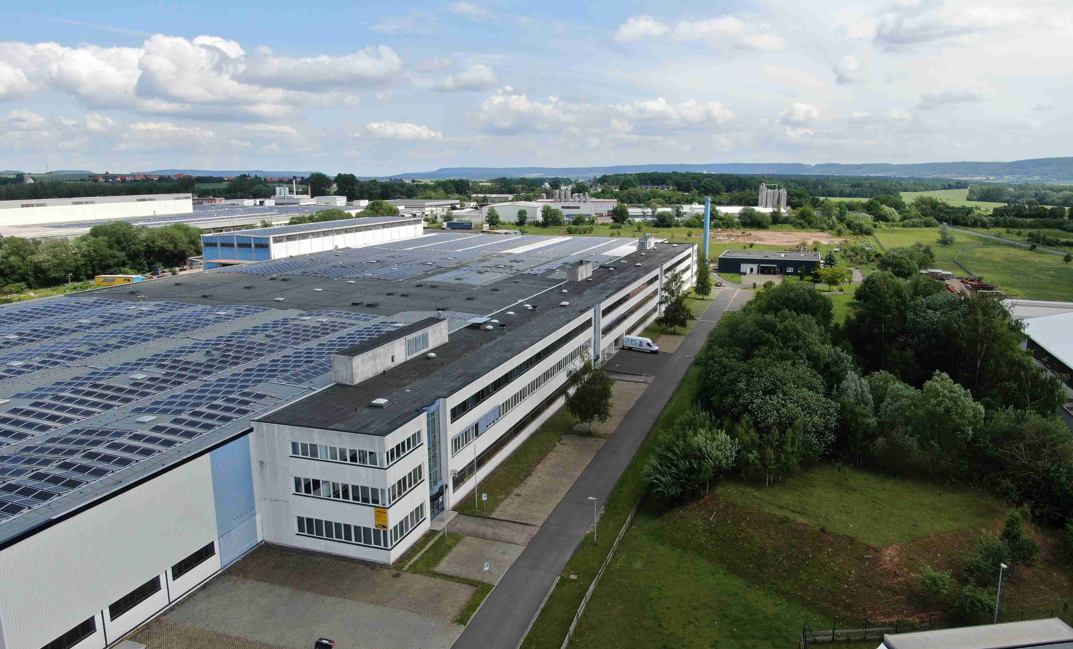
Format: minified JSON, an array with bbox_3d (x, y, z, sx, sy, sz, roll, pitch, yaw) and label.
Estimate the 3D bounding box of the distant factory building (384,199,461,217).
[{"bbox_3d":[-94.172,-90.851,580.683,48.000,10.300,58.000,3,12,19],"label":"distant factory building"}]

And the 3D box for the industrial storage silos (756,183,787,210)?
[{"bbox_3d":[190.329,-99.480,600.307,23.000,28.000,13.000,3,12,19],"label":"industrial storage silos"}]

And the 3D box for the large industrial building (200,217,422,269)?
[{"bbox_3d":[-72.220,-28.684,260.193,24.800,12.200,90.800,3,12,19],"label":"large industrial building"}]

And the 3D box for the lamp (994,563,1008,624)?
[{"bbox_3d":[35.238,21.246,56.539,0.220,6.300,0.700,-2,11,-8],"label":"lamp"}]

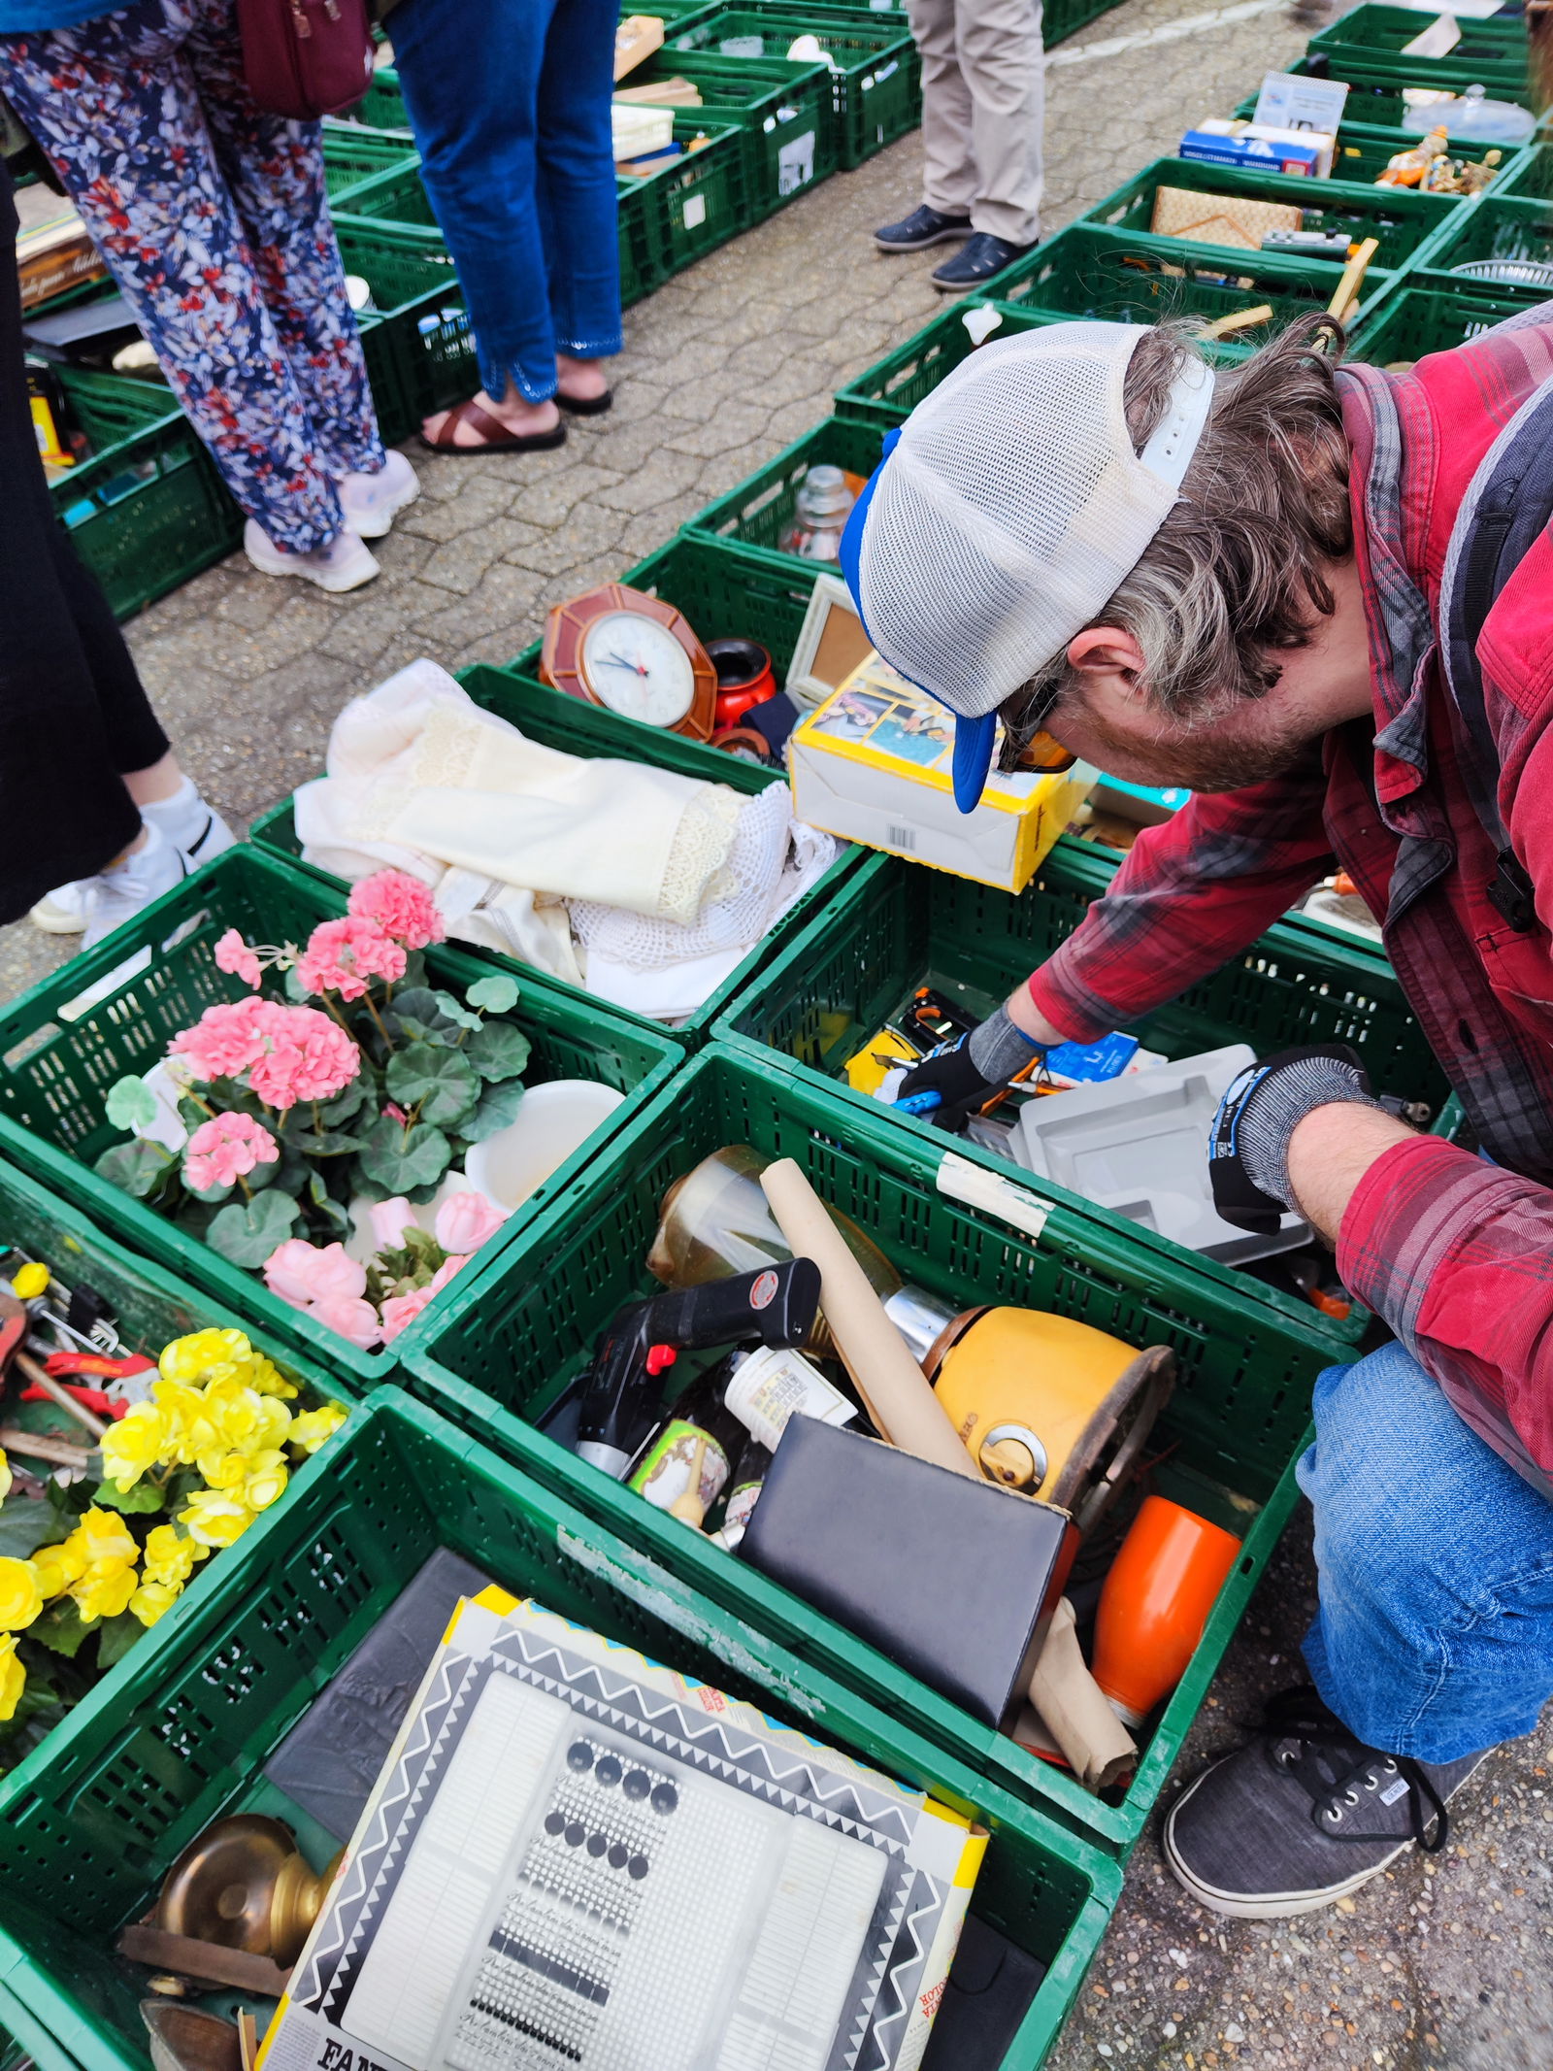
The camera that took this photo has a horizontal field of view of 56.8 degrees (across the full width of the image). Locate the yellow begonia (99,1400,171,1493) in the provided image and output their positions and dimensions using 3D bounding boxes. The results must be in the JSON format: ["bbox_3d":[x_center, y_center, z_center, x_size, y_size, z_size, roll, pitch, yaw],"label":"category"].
[{"bbox_3d":[-0.470,0.300,1.051,0.052,0.050,0.054,-2,47,2],"label":"yellow begonia"}]

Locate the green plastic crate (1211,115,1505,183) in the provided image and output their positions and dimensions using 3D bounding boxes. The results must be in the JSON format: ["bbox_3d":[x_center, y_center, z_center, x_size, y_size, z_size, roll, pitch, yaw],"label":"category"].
[{"bbox_3d":[1.139,-1.681,2.946,0.600,0.220,0.400,24,53,24],"label":"green plastic crate"}]

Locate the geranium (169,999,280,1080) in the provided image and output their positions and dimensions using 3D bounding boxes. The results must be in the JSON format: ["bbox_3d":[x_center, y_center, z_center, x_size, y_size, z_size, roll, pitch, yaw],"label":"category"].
[{"bbox_3d":[-0.499,0.005,1.306,0.090,0.066,0.084,-2,47,2],"label":"geranium"}]

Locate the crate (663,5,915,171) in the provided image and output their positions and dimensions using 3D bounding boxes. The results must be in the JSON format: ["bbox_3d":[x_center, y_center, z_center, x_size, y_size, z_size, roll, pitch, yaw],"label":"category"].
[{"bbox_3d":[0.025,-2.532,3.865,0.600,0.225,0.400,21,52,22],"label":"crate"}]

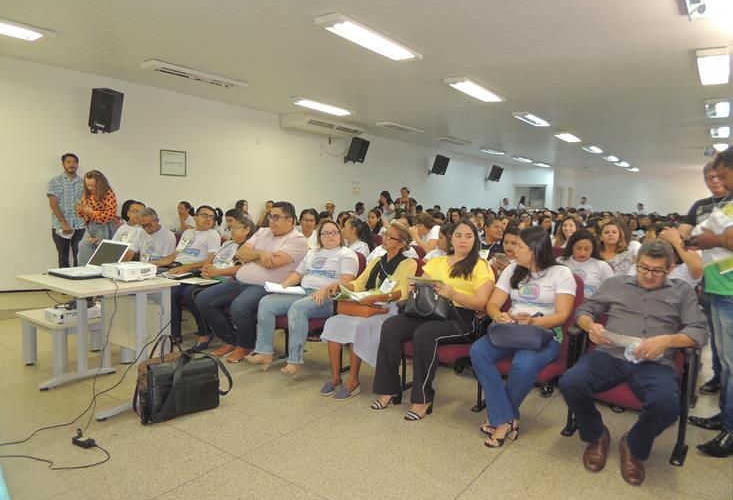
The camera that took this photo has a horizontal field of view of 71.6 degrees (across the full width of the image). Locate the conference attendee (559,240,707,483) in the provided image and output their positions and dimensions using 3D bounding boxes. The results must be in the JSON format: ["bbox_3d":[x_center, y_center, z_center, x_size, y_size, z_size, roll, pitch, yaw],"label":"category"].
[{"bbox_3d":[1.471,0.525,2.813,0.670,1.180,0.790,6,7,39],"label":"conference attendee"}]

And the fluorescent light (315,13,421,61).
[{"bbox_3d":[0.050,-1.902,4.653,0.240,0.065,1.320,5,7,35],"label":"fluorescent light"}]

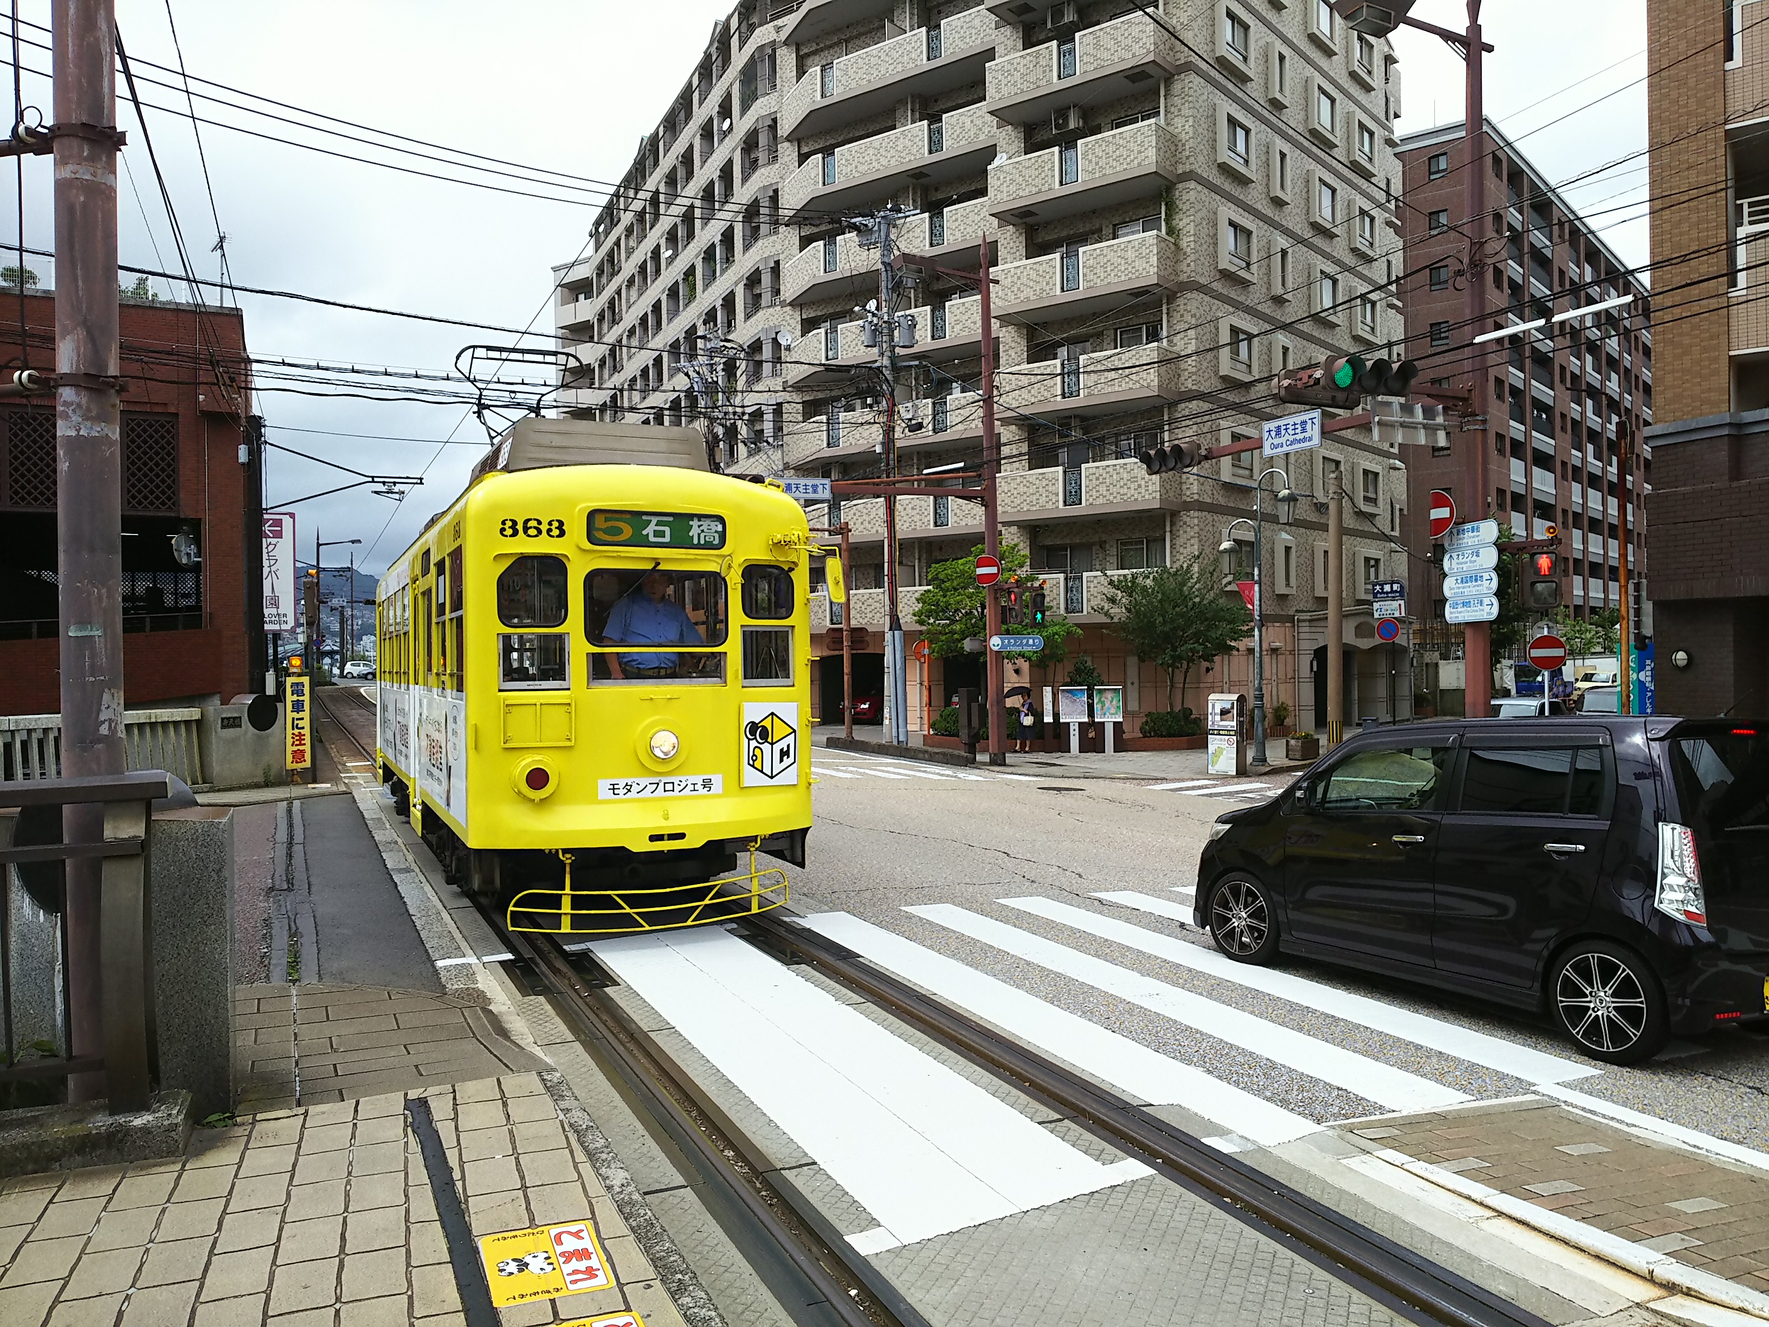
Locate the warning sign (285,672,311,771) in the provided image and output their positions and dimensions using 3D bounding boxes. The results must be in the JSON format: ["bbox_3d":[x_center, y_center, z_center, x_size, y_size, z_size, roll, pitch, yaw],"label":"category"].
[{"bbox_3d":[-8.516,0.873,19.300,0.360,1.360,0.140,-1,0,-30],"label":"warning sign"}]

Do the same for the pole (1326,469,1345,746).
[{"bbox_3d":[10.003,-1.128,29.500,0.330,6.336,0.330,-1,0,18],"label":"pole"}]

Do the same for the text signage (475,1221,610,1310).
[{"bbox_3d":[-0.941,1.661,3.688,0.315,0.010,0.440,-1,0,-22],"label":"text signage"}]

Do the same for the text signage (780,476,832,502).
[{"bbox_3d":[-1.659,-3.512,26.800,1.200,0.420,0.100,-1,0,-10],"label":"text signage"}]

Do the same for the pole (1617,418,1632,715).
[{"bbox_3d":[12.818,-1.141,23.000,0.170,6.211,0.170,-1,0,18],"label":"pole"}]

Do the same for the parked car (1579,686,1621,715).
[{"bbox_3d":[18.141,1.339,33.000,1.650,1.520,3.800,0,1,38],"label":"parked car"}]

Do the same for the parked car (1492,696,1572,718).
[{"bbox_3d":[13.344,1.473,27.500,1.620,1.480,3.900,0,1,38],"label":"parked car"}]

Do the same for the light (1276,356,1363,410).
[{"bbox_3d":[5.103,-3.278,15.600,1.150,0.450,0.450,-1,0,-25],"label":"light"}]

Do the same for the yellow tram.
[{"bbox_3d":[-3.663,-0.020,13.365,2.350,3.600,11.300,-1,0,-24],"label":"yellow tram"}]

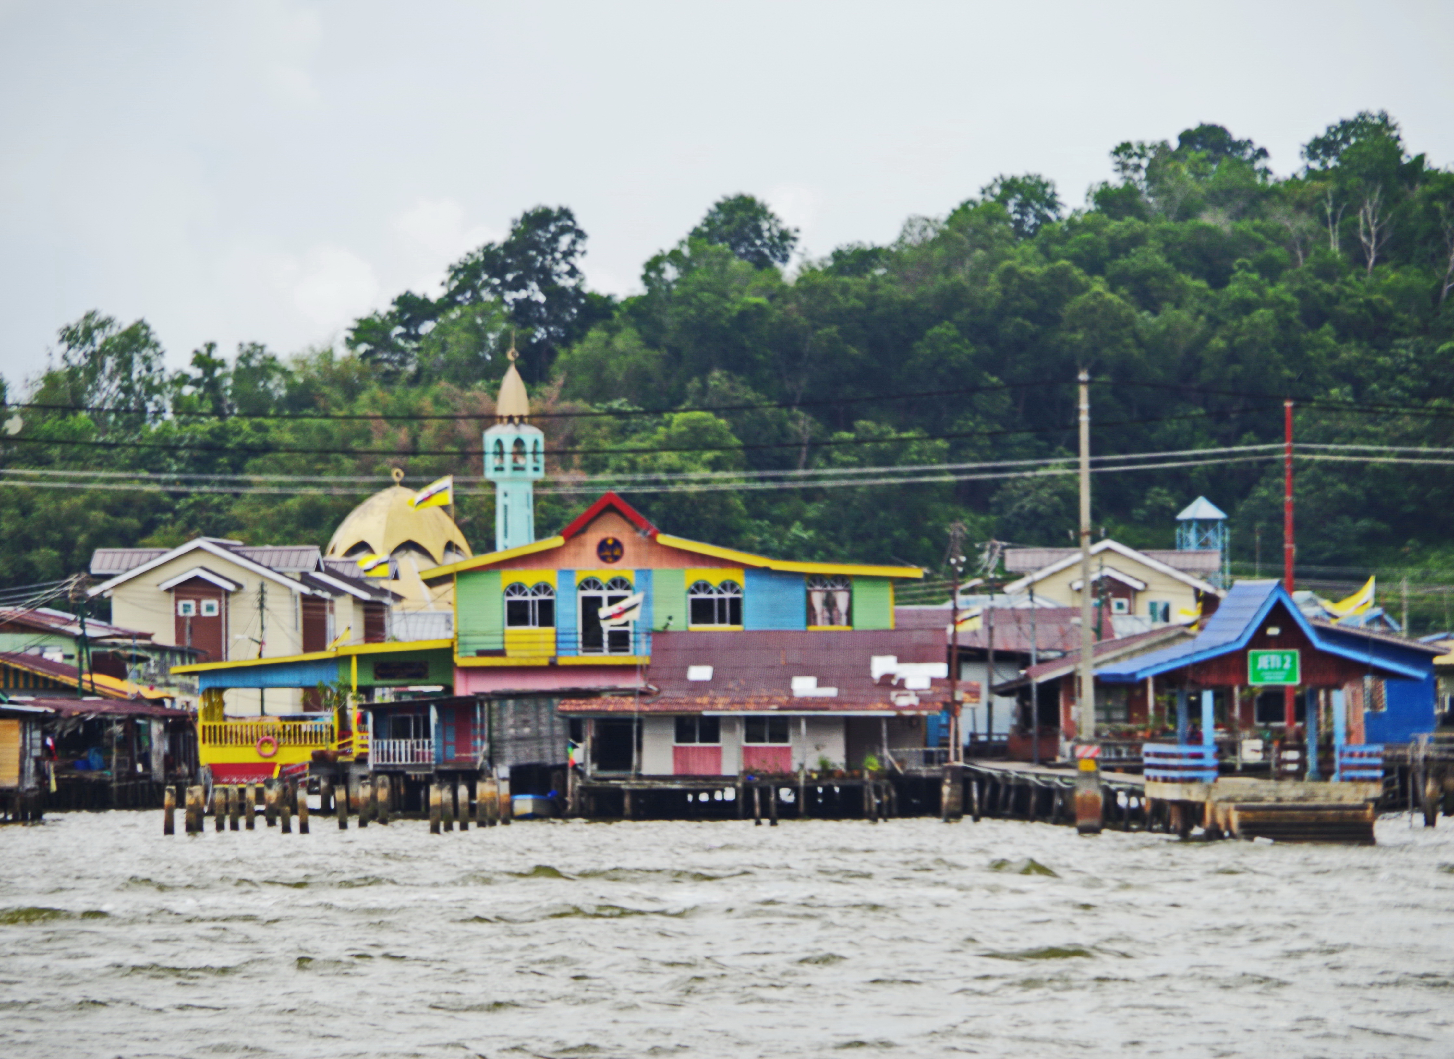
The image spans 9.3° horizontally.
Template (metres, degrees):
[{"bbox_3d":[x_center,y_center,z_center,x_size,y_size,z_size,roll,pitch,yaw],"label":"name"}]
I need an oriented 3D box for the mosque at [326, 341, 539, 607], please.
[{"bbox_3d":[-15.445,0.688,470.000,12.000,20.712,12.000,0,-1,0],"label":"mosque"}]

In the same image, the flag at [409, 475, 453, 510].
[{"bbox_3d":[-9.524,-1.185,288.000,1.400,1.130,0.400,0,-1,0],"label":"flag"}]

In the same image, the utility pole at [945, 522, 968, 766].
[{"bbox_3d":[7.758,3.866,303.000,0.650,8.282,0.500,0,-1,0],"label":"utility pole"}]

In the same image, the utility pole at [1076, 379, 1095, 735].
[{"bbox_3d":[11.333,0.849,283.000,0.380,11.840,0.380,-1,-1,0],"label":"utility pole"}]

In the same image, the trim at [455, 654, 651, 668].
[{"bbox_3d":[-5.631,4.256,289.300,6.300,0.400,0.200,0,-1,0],"label":"trim"}]

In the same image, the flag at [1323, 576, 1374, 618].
[{"bbox_3d":[17.910,1.961,258.000,1.500,1.200,0.450,0,-1,0],"label":"flag"}]

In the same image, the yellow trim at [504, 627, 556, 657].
[{"bbox_3d":[-6.791,3.911,309.000,1.780,1.013,0.080,0,-1,0],"label":"yellow trim"}]

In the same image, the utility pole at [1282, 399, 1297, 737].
[{"bbox_3d":[19.613,1.392,312.000,0.350,11.878,0.350,0,-1,0],"label":"utility pole"}]

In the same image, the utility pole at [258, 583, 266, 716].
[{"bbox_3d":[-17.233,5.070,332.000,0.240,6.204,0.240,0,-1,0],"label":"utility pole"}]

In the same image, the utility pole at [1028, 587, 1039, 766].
[{"bbox_3d":[10.366,4.949,302.000,0.200,6.065,0.200,-1,-1,0],"label":"utility pole"}]

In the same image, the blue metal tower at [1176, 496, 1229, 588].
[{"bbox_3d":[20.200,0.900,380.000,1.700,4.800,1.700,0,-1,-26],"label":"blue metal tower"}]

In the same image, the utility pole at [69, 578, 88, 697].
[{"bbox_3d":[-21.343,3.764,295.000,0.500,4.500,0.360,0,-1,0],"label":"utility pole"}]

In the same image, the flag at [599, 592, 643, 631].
[{"bbox_3d":[-3.392,2.612,286.000,1.400,1.270,0.400,0,-1,0],"label":"flag"}]

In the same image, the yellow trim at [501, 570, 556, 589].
[{"bbox_3d":[-6.394,1.618,290.000,1.820,0.610,0.120,0,-1,0],"label":"yellow trim"}]

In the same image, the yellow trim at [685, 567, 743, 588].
[{"bbox_3d":[-0.425,1.577,290.000,1.860,0.660,0.120,0,-1,0],"label":"yellow trim"}]

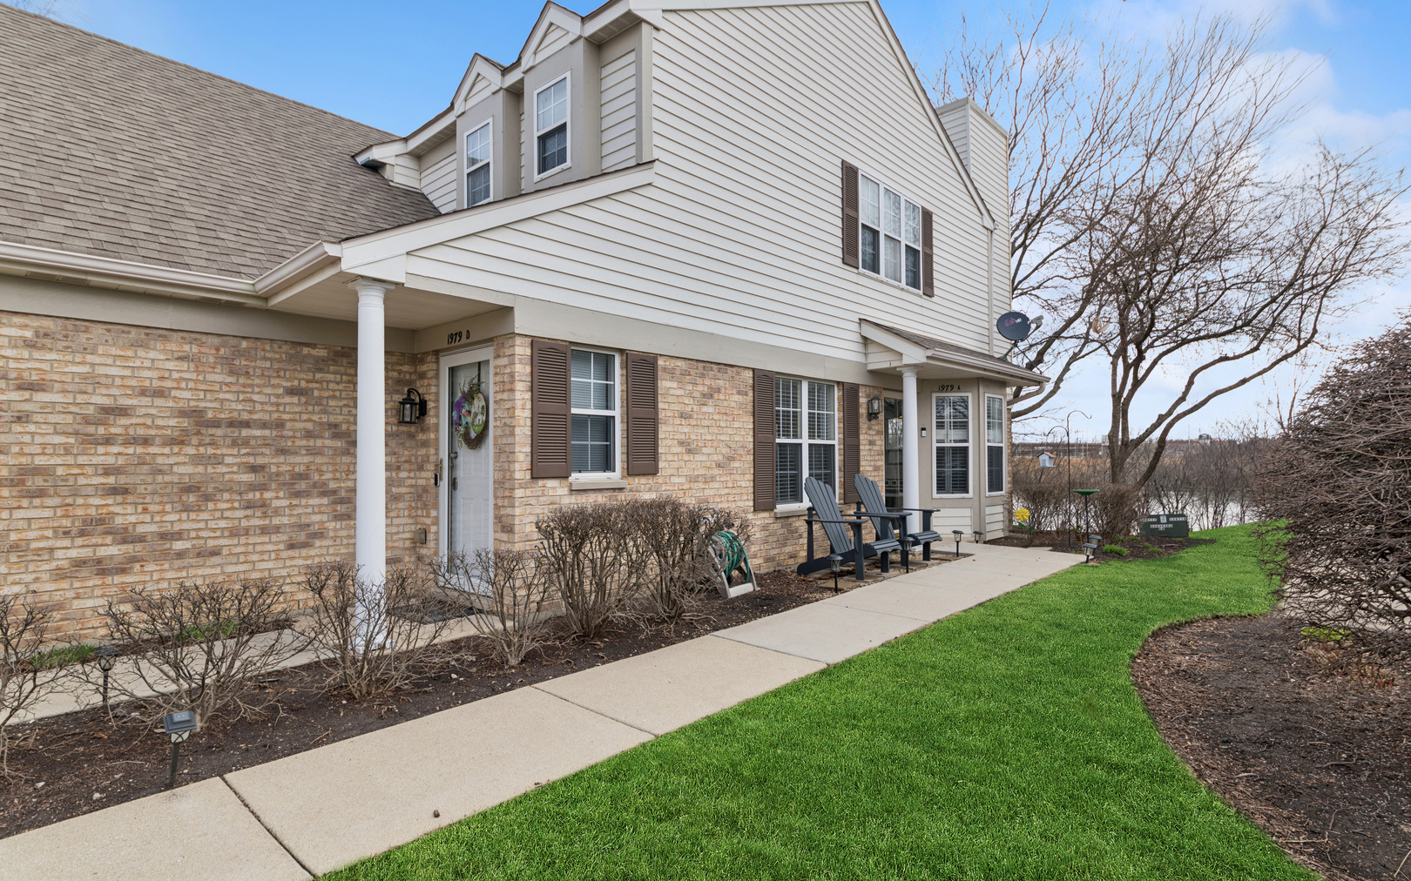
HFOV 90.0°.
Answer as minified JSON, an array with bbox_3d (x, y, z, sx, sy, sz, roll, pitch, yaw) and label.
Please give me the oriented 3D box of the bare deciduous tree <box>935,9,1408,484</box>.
[{"bbox_3d":[8.893,-3.327,13.567,9.000,9.800,8.200,0,-1,0],"label":"bare deciduous tree"}]

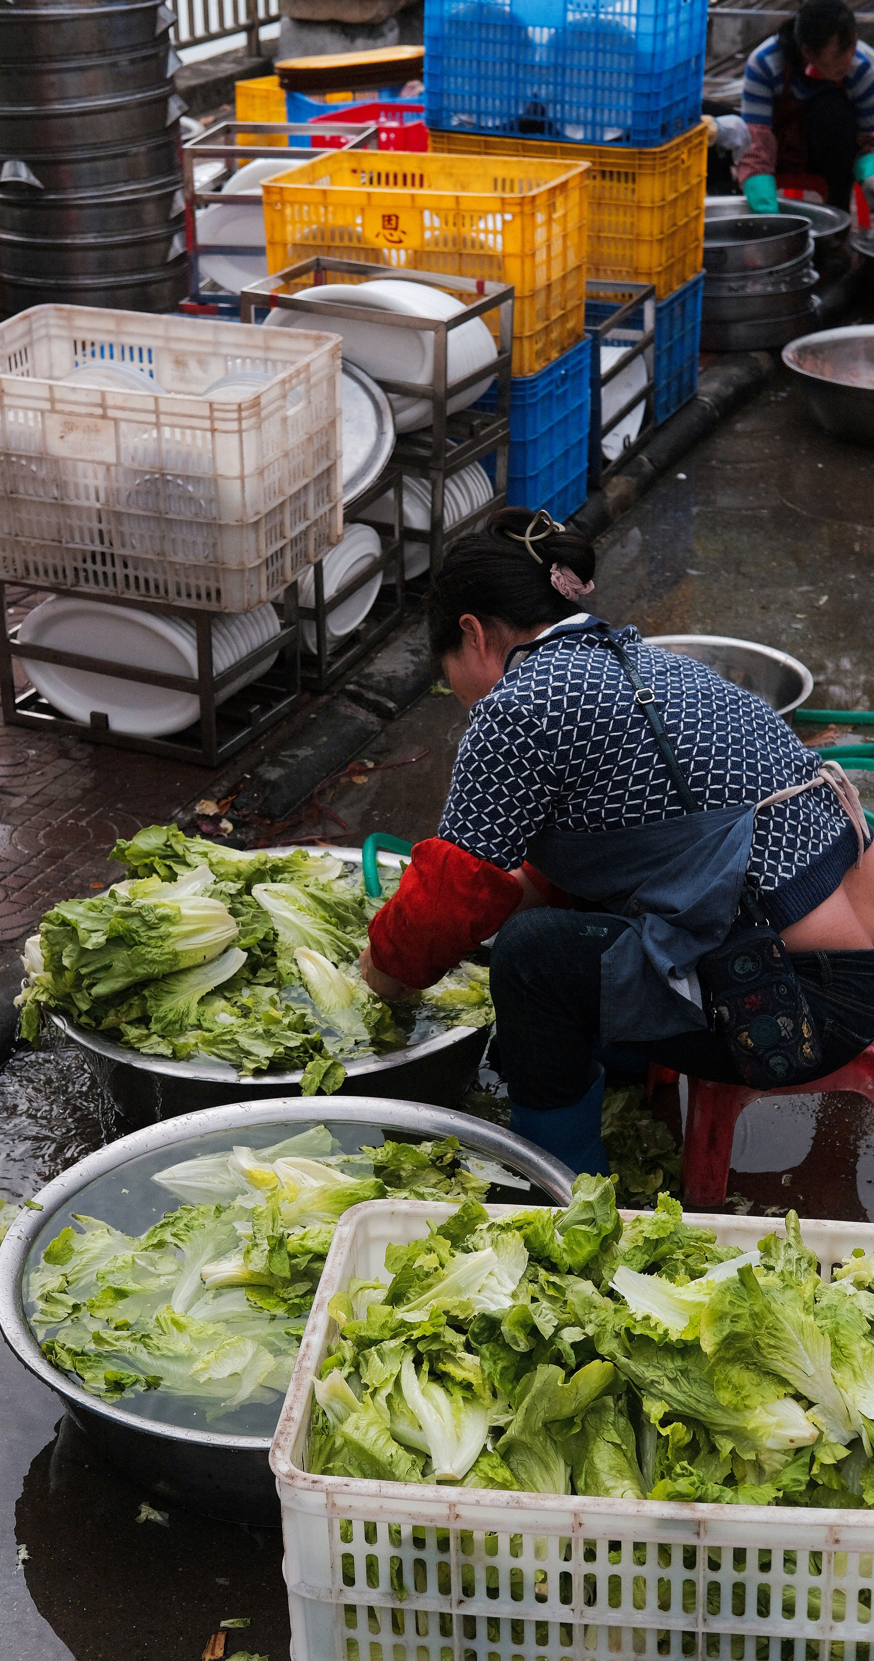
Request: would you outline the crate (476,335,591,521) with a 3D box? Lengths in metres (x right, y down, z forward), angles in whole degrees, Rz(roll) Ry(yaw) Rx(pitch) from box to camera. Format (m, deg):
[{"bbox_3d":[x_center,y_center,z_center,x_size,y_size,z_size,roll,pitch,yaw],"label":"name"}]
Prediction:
[{"bbox_3d":[-0.008,-0.894,5.489,0.611,0.386,0.426,9,27,19],"label":"crate"}]

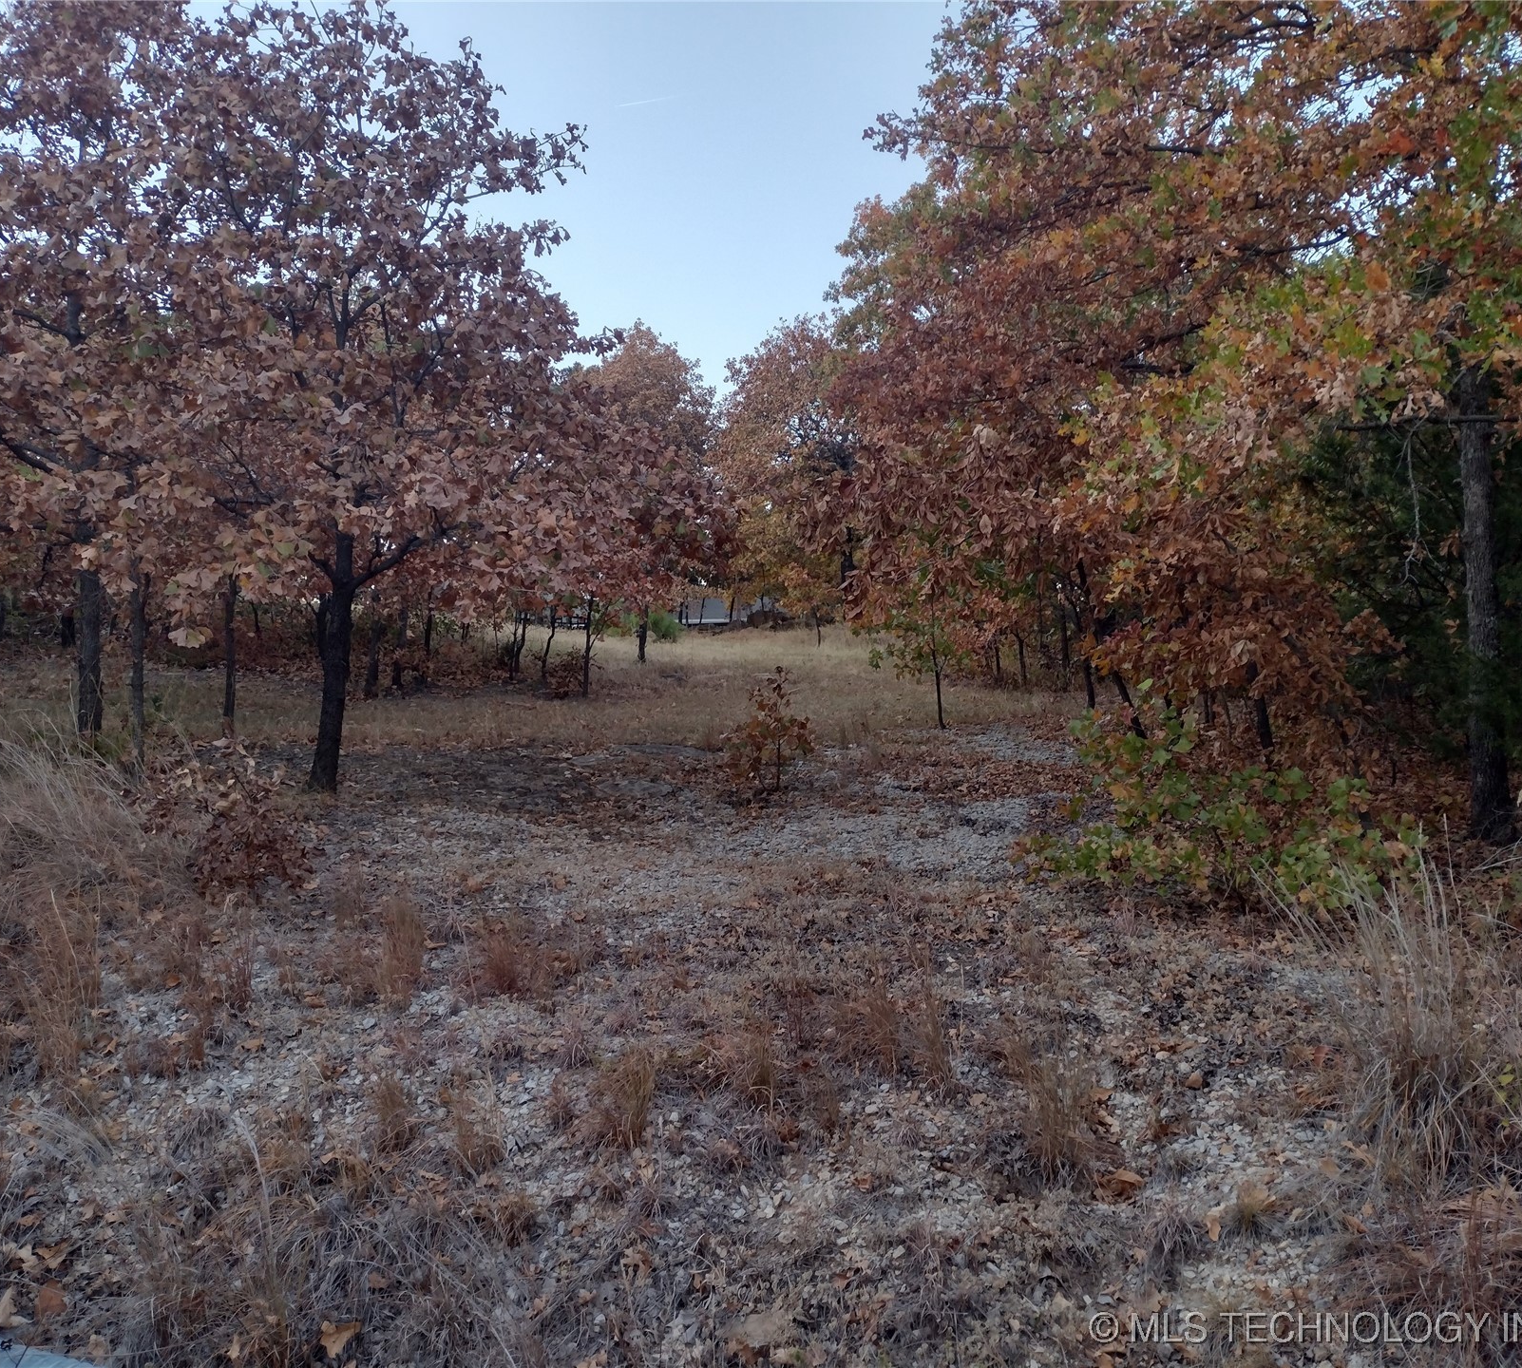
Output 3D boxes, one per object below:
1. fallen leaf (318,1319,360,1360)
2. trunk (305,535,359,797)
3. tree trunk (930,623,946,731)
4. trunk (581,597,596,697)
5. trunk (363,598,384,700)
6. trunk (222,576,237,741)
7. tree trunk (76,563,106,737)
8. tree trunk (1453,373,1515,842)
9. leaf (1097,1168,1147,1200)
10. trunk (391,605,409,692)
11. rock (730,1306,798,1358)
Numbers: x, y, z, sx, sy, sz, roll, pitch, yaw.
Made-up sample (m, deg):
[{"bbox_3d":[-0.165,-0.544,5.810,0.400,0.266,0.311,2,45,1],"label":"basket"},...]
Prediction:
[{"bbox_3d":[-0.925,1.439,3.120,0.090,0.050,0.095,-1,2,0],"label":"fallen leaf"},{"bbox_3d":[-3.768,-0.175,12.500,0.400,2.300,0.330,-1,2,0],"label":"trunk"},{"bbox_3d":[1.933,-0.078,15.500,0.110,1.167,0.100,-4,0,0],"label":"tree trunk"},{"bbox_3d":[-2.848,-0.600,23.500,0.220,1.720,0.180,-1,2,0],"label":"trunk"},{"bbox_3d":[-6.266,-0.553,23.000,0.320,1.630,0.270,-1,2,0],"label":"trunk"},{"bbox_3d":[-5.589,-0.255,15.000,0.125,1.668,0.125,2,0,0],"label":"trunk"},{"bbox_3d":[-6.811,-0.312,14.500,0.240,1.743,0.240,0,0,0],"label":"tree trunk"},{"bbox_3d":[4.819,-0.528,9.500,0.270,3.199,0.270,-2,0,0],"label":"tree trunk"},{"bbox_3d":[1.016,1.406,4.000,0.135,0.060,0.110,-1,2,0],"label":"leaf"},{"bbox_3d":[-5.195,-0.524,20.500,0.150,1.273,0.150,1,0,0],"label":"trunk"},{"bbox_3d":[0.003,1.548,3.400,0.155,0.035,0.140,0,6,0],"label":"rock"}]

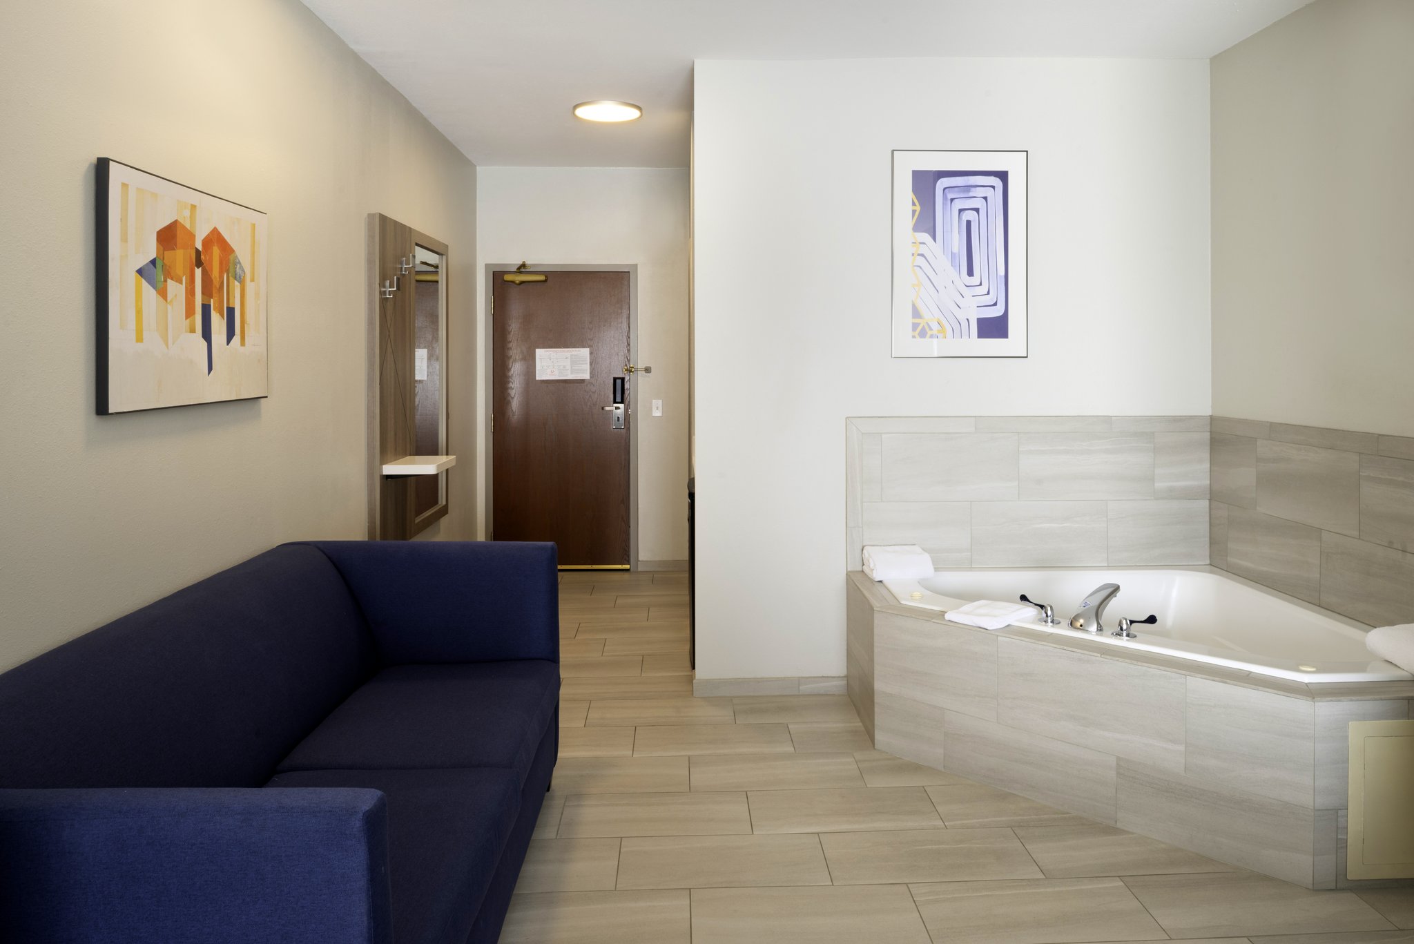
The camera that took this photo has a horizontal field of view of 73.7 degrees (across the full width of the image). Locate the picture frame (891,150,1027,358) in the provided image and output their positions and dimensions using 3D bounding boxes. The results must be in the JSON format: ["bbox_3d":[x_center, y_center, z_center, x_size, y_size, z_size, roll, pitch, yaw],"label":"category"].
[{"bbox_3d":[1.094,-0.939,4.070,0.588,0.898,0.030,0,2,-2],"label":"picture frame"}]

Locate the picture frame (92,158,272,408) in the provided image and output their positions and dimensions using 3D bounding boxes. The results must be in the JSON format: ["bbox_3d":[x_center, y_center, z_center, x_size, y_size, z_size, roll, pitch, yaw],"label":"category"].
[{"bbox_3d":[-1.421,-0.483,2.620,0.032,0.592,0.850,0,4,-2],"label":"picture frame"}]

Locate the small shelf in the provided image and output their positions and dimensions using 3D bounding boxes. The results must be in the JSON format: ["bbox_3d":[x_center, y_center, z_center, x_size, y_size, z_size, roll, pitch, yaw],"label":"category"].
[{"bbox_3d":[-1.317,-0.033,4.360,0.237,0.042,0.400,0,5,-2],"label":"small shelf"}]

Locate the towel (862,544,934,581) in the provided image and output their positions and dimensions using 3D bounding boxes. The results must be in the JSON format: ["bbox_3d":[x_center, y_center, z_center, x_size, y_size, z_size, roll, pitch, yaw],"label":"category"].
[{"bbox_3d":[0.798,0.383,3.950,0.240,0.108,0.250,0,4,-2],"label":"towel"}]

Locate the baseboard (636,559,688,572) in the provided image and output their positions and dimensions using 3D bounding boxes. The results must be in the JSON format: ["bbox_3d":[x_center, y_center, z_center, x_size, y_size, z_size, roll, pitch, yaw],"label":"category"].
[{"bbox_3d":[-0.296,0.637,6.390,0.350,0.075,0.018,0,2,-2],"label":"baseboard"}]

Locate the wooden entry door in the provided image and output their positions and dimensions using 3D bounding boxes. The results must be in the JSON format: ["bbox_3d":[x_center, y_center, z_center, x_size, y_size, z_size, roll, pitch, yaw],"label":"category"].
[{"bbox_3d":[-0.986,-0.349,6.400,0.935,2.035,0.050,0,2,-2],"label":"wooden entry door"}]

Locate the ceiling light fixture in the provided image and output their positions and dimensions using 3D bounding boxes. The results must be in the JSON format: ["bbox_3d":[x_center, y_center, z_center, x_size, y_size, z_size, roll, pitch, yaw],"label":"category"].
[{"bbox_3d":[-0.514,-1.866,4.890,0.360,0.030,0.360,0,5,-2],"label":"ceiling light fixture"}]

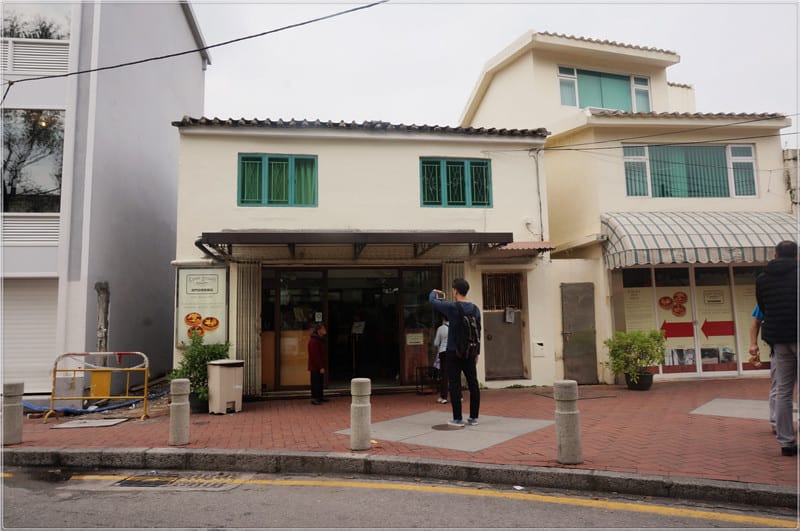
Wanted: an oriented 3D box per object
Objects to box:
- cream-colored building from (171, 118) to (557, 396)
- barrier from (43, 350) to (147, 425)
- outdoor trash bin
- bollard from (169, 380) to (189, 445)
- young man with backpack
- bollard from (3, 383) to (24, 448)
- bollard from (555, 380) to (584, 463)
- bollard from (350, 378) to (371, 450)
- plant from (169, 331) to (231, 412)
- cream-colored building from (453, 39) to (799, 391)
[{"bbox_3d":[-0.989,0.169,12.724,7.150,5.100,6.800,0,-7,-9],"label":"cream-colored building"},{"bbox_3d":[-4.400,1.757,7.780,1.450,0.980,0.350,-1,-7,0],"label":"barrier"},{"bbox_3d":[-2.678,1.870,8.260,0.400,0.780,0.380,5,-9,-42],"label":"outdoor trash bin"},{"bbox_3d":[-2.474,1.643,5.996,0.210,0.700,0.210,-1,-7,0],"label":"bollard"},{"bbox_3d":[0.698,1.100,6.698,0.560,1.780,0.600,4,-8,-38],"label":"young man with backpack"},{"bbox_3d":[-4.515,1.721,6.231,0.210,0.700,0.210,-1,-7,0],"label":"bollard"},{"bbox_3d":[1.512,1.406,4.818,0.210,0.700,0.210,-1,-7,0],"label":"bollard"},{"bbox_3d":[-0.413,1.538,5.536,0.210,0.700,0.210,-1,-7,0],"label":"bollard"},{"bbox_3d":[-3.114,1.659,8.385,0.900,1.250,0.850,-1,-7,0],"label":"plant"},{"bbox_3d":[5.445,-1.630,15.022,5.100,8.800,9.000,-1,-7,-7],"label":"cream-colored building"}]

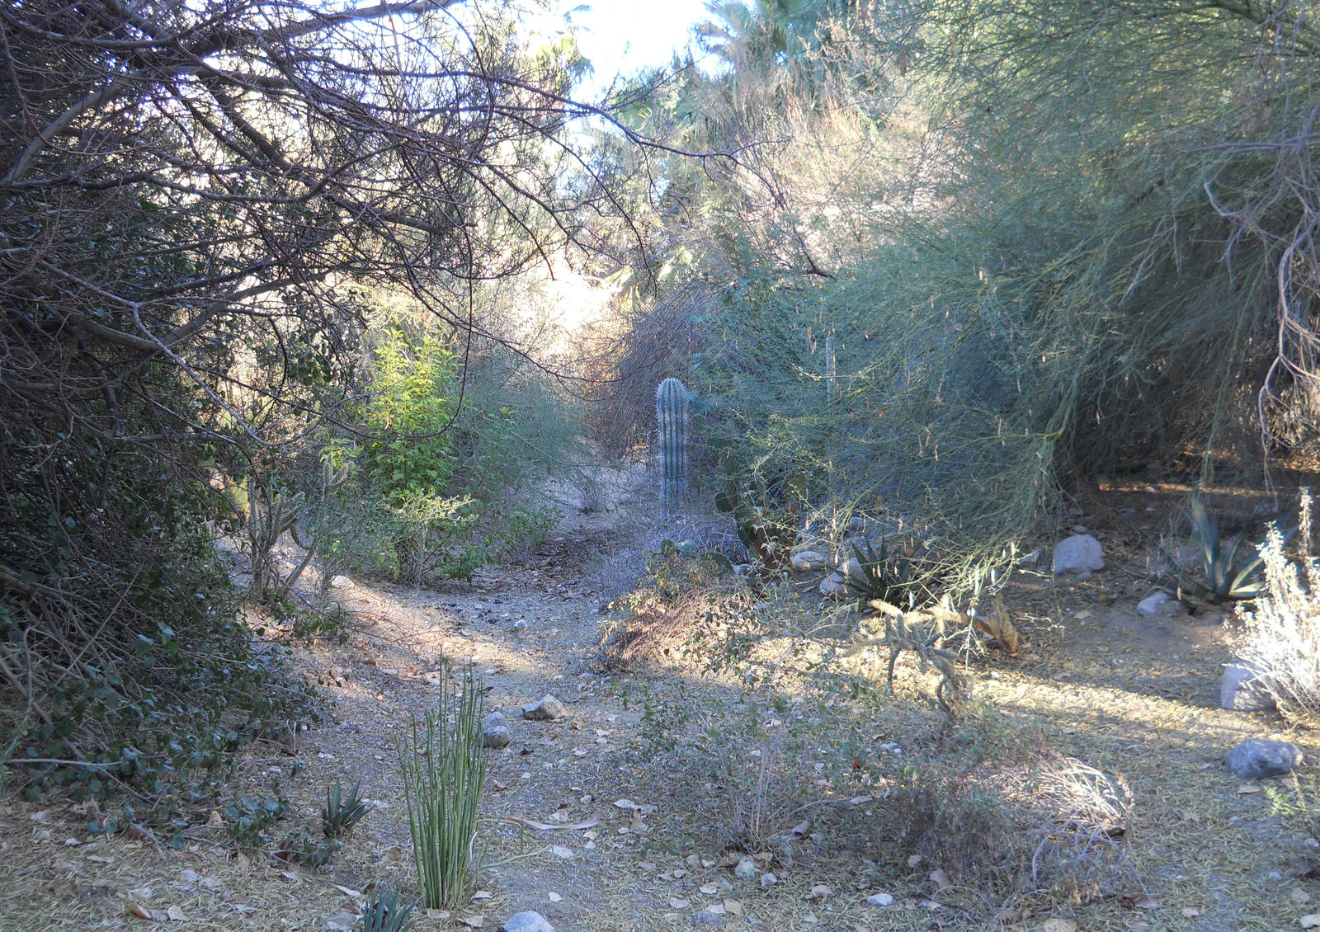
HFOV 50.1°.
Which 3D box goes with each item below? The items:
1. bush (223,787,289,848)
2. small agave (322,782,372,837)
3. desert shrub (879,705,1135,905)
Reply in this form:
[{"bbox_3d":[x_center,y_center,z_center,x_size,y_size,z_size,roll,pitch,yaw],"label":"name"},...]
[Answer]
[{"bbox_3d":[-1.429,1.244,4.990,0.228,0.168,0.194,-1,2,-16],"label":"bush"},{"bbox_3d":[-1.122,1.237,5.056,0.170,0.177,0.153,0,2,-13],"label":"small agave"},{"bbox_3d":[1.155,1.101,4.753,0.831,0.470,0.831,0,2,14],"label":"desert shrub"}]

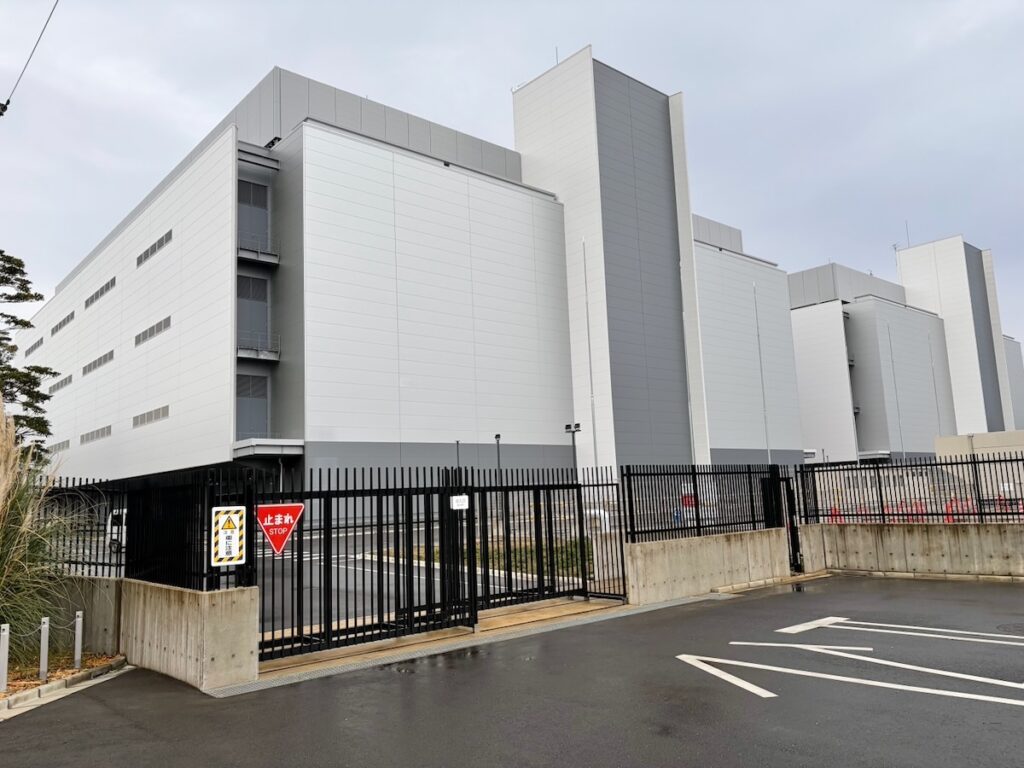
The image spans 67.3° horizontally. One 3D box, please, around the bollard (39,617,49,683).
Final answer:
[{"bbox_3d":[-5.518,3.117,9.063,0.056,0.709,0.056,-2,-9,-4],"label":"bollard"}]

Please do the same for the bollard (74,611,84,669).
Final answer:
[{"bbox_3d":[-5.578,3.292,9.892,0.056,0.706,0.056,-2,-9,-4],"label":"bollard"}]

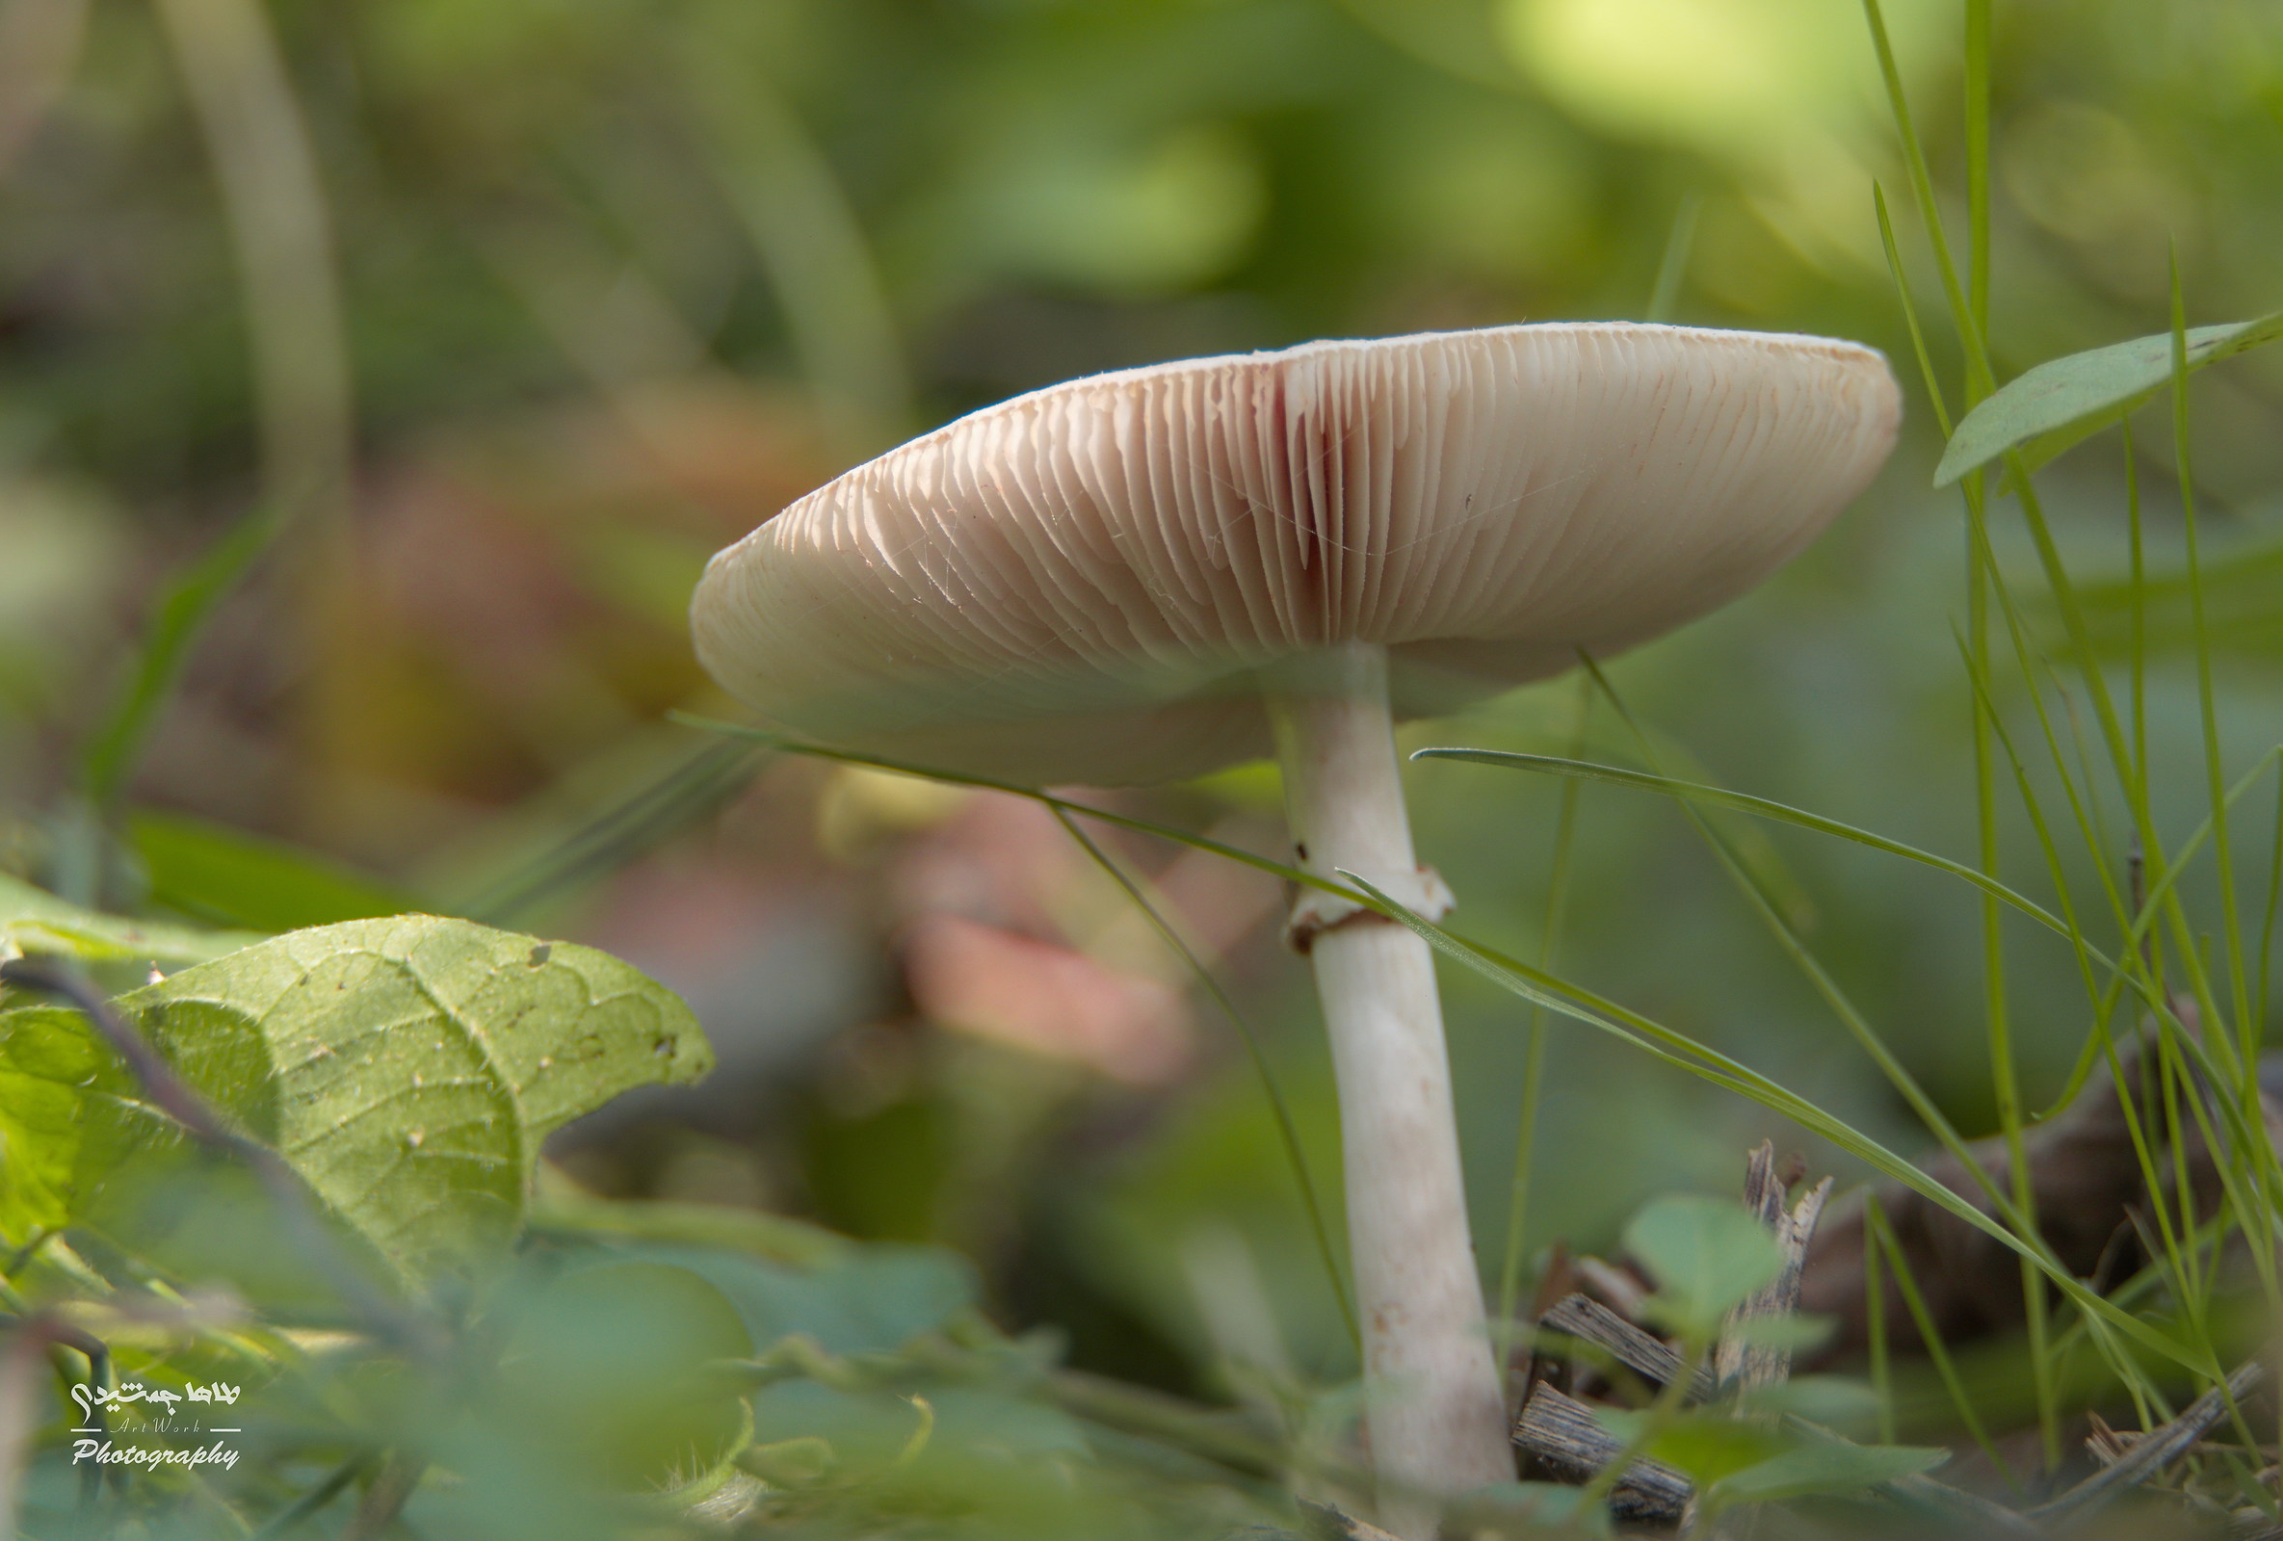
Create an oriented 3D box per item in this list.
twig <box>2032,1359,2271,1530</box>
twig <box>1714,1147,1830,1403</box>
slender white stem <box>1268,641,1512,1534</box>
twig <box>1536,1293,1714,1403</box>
[{"bbox_3d":[0.077,0.051,0.752,0.023,0.003,0.004,-31,15,-21],"label":"twig"},{"bbox_3d":[0.048,0.039,0.753,0.007,0.020,0.005,9,0,0],"label":"twig"},{"bbox_3d":[0.019,0.024,0.750,0.013,0.069,0.013,-7,-8,0],"label":"slender white stem"},{"bbox_3d":[0.037,0.044,0.753,0.014,0.004,0.004,25,7,8],"label":"twig"}]

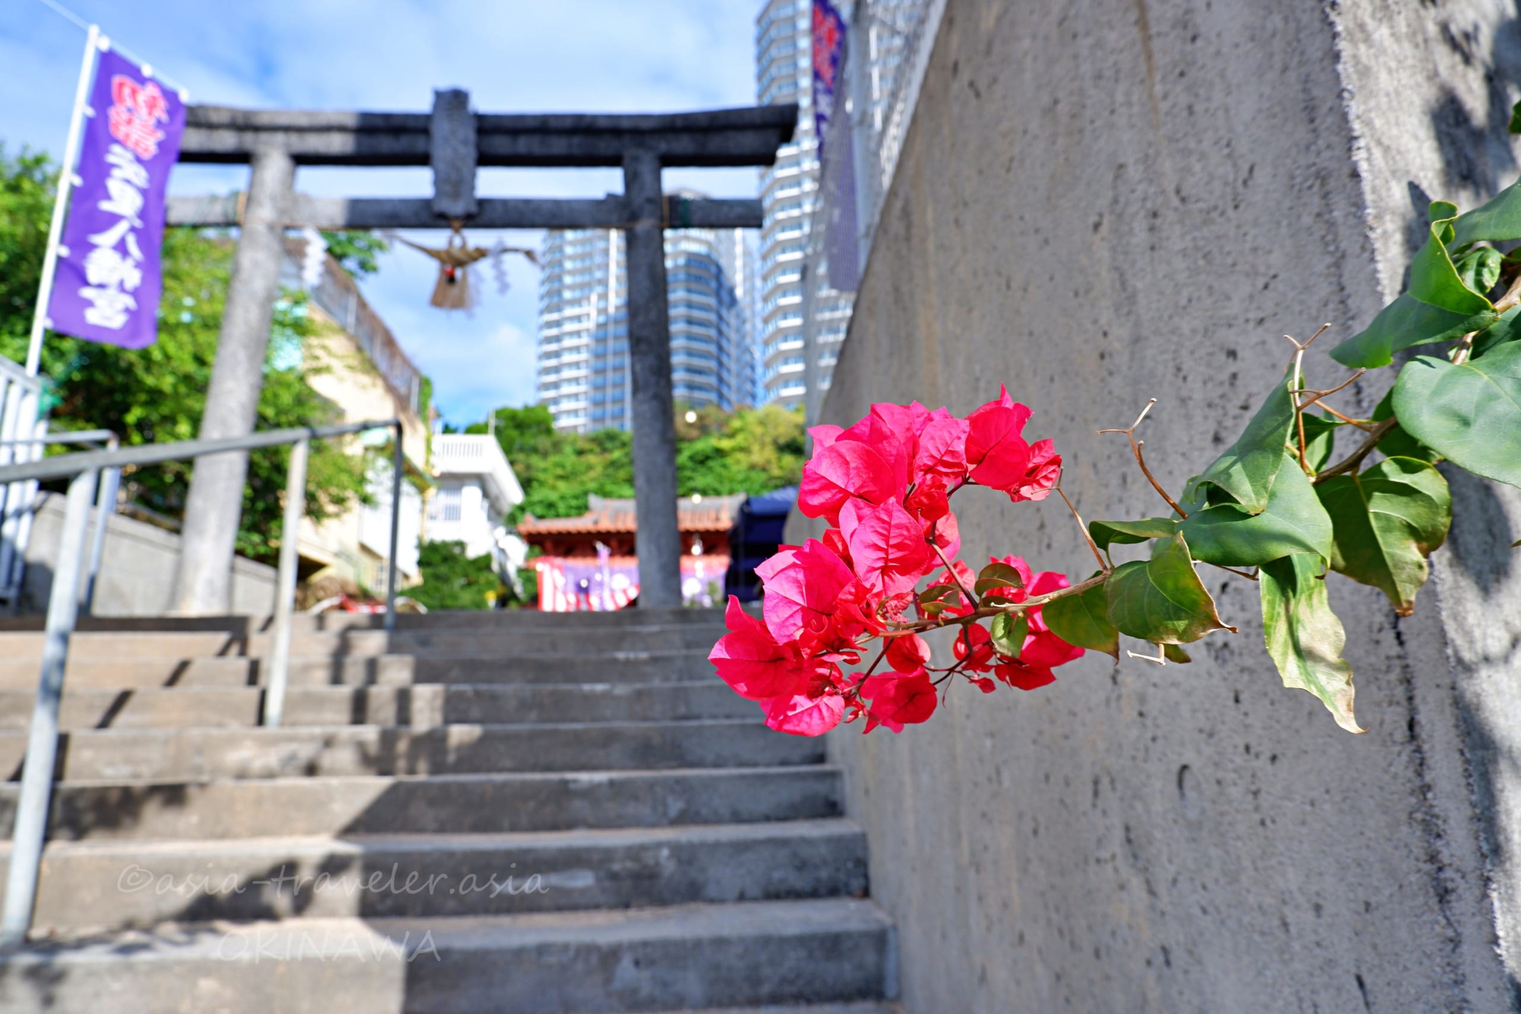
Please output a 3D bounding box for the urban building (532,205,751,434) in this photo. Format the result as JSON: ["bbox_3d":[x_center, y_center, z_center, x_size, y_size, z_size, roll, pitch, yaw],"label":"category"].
[{"bbox_3d":[-22.955,-7.539,198.450,33.000,101.500,33.000,-5,-13,18],"label":"urban building"}]

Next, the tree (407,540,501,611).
[{"bbox_3d":[-5.988,2.184,18.994,1.900,3.000,1.800,-1,-13,-3],"label":"tree"}]

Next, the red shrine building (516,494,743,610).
[{"bbox_3d":[-2.542,2.324,26.430,7.000,5.500,5.800,-1,-13,-2],"label":"red shrine building"}]

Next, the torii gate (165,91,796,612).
[{"bbox_3d":[-1.938,-1.045,6.080,4.380,3.550,0.420,-1,-13,-3],"label":"torii gate"}]

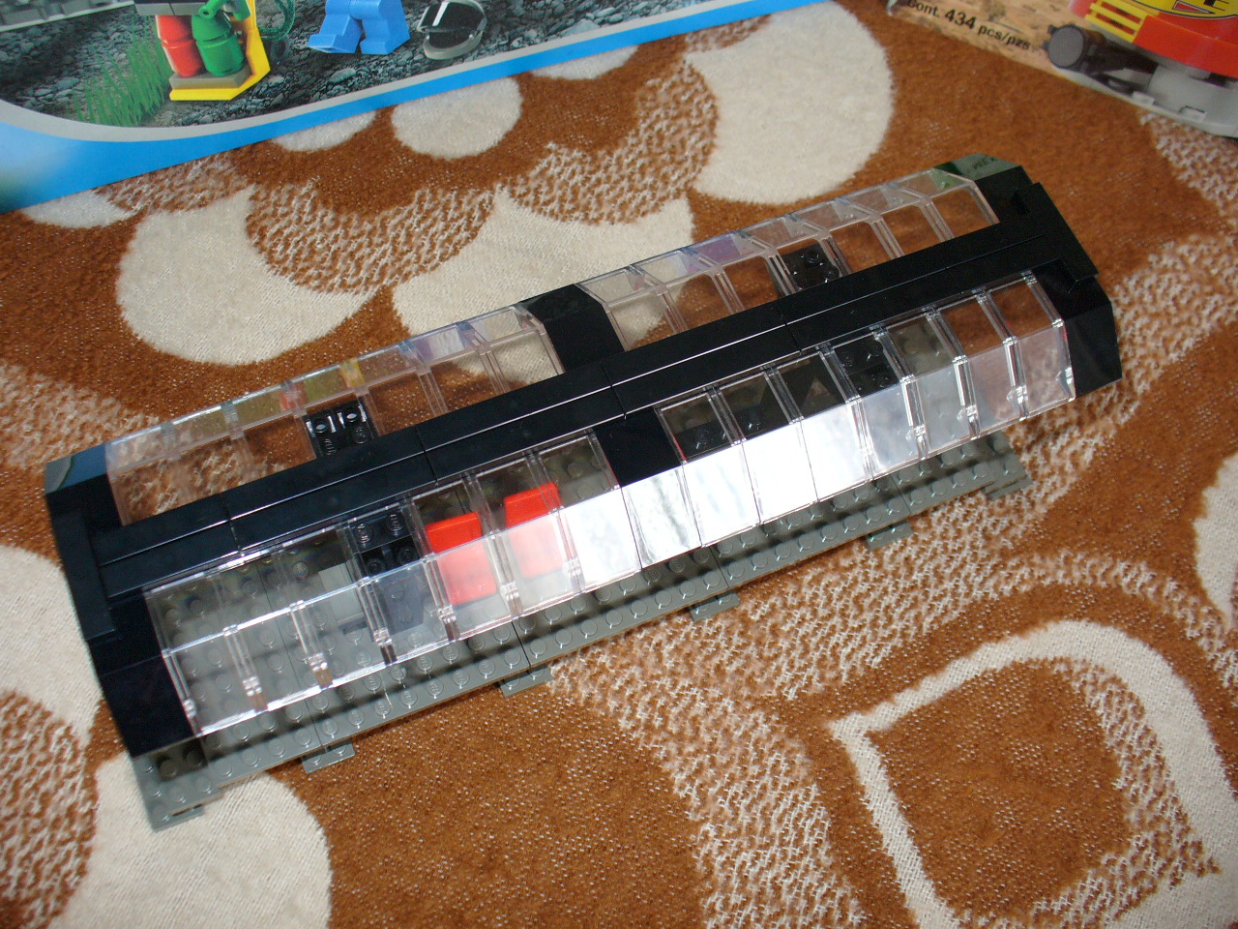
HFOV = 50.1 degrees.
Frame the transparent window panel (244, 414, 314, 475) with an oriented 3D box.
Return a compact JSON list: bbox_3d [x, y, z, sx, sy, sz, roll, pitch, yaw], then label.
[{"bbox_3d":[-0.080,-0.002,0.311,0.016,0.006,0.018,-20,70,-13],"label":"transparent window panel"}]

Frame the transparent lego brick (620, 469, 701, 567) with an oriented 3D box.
[{"bbox_3d":[0.010,0.012,0.319,0.016,0.003,0.022,-20,110,-13],"label":"transparent lego brick"}]

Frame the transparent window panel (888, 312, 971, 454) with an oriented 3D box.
[{"bbox_3d":[0.078,-0.022,0.339,0.016,0.017,0.036,-20,70,-13],"label":"transparent window panel"}]

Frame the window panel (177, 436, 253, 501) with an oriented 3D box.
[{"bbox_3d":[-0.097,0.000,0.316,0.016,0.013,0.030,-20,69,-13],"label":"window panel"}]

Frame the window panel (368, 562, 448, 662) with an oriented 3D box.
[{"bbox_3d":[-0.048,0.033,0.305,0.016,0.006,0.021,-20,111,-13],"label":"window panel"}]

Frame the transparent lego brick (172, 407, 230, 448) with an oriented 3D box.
[{"bbox_3d":[-0.101,-0.007,0.321,0.016,0.003,0.022,-20,28,-13],"label":"transparent lego brick"}]

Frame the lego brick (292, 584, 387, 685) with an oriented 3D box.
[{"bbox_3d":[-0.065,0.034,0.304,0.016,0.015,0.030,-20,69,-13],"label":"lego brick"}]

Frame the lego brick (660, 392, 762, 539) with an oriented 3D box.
[{"bbox_3d":[0.021,0.000,0.325,0.016,0.015,0.035,-20,69,-13],"label":"lego brick"}]

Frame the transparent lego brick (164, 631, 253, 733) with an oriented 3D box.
[{"bbox_3d":[-0.090,0.049,0.295,0.016,0.003,0.022,-20,110,-13],"label":"transparent lego brick"}]

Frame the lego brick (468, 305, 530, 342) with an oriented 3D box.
[{"bbox_3d":[-0.029,-0.034,0.336,0.016,0.006,0.021,-20,28,-13],"label":"lego brick"}]

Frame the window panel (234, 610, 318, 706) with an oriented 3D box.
[{"bbox_3d":[-0.077,0.044,0.298,0.016,0.003,0.022,-20,110,-13],"label":"window panel"}]

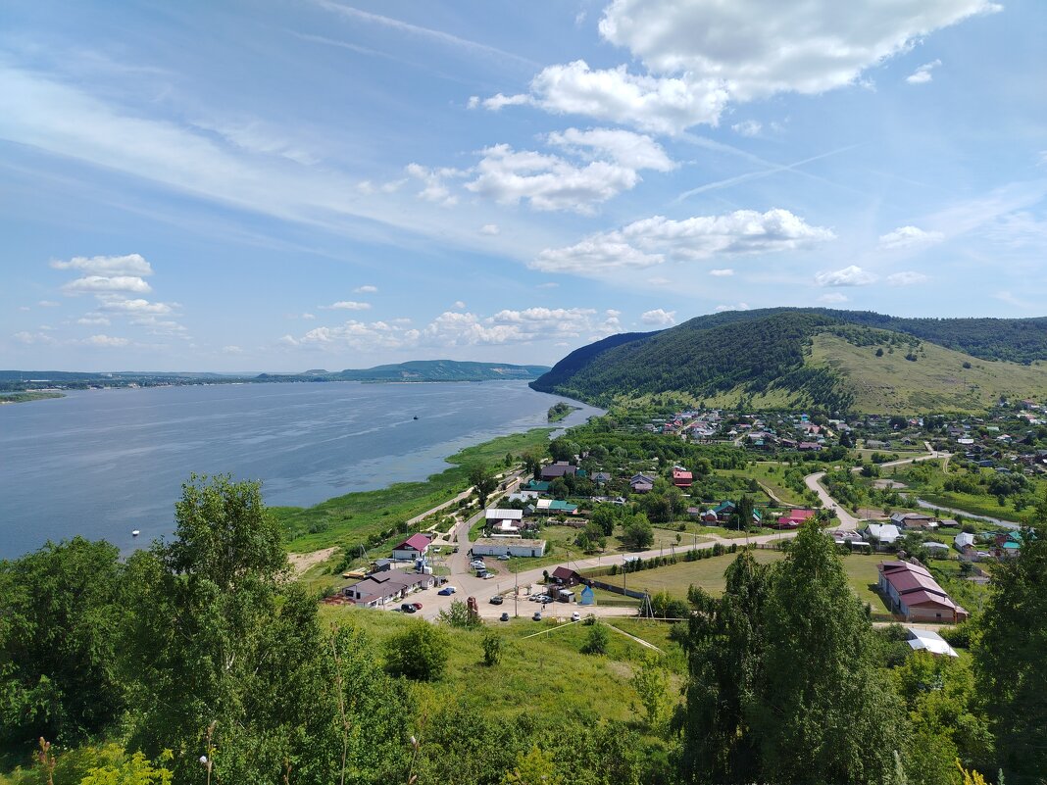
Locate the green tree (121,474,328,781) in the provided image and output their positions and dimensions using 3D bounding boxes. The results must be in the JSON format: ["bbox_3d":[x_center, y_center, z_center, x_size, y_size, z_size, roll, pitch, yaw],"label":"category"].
[{"bbox_3d":[-14.030,11.020,34.000,9.600,14.200,9.000,0,1,0],"label":"green tree"}]

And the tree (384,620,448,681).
[{"bbox_3d":[-11.720,28.410,80.000,7.100,6.400,6.800,0,1,0],"label":"tree"}]

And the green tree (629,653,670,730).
[{"bbox_3d":[11.020,26.030,63.000,3.500,6.300,3.400,0,1,0],"label":"green tree"}]

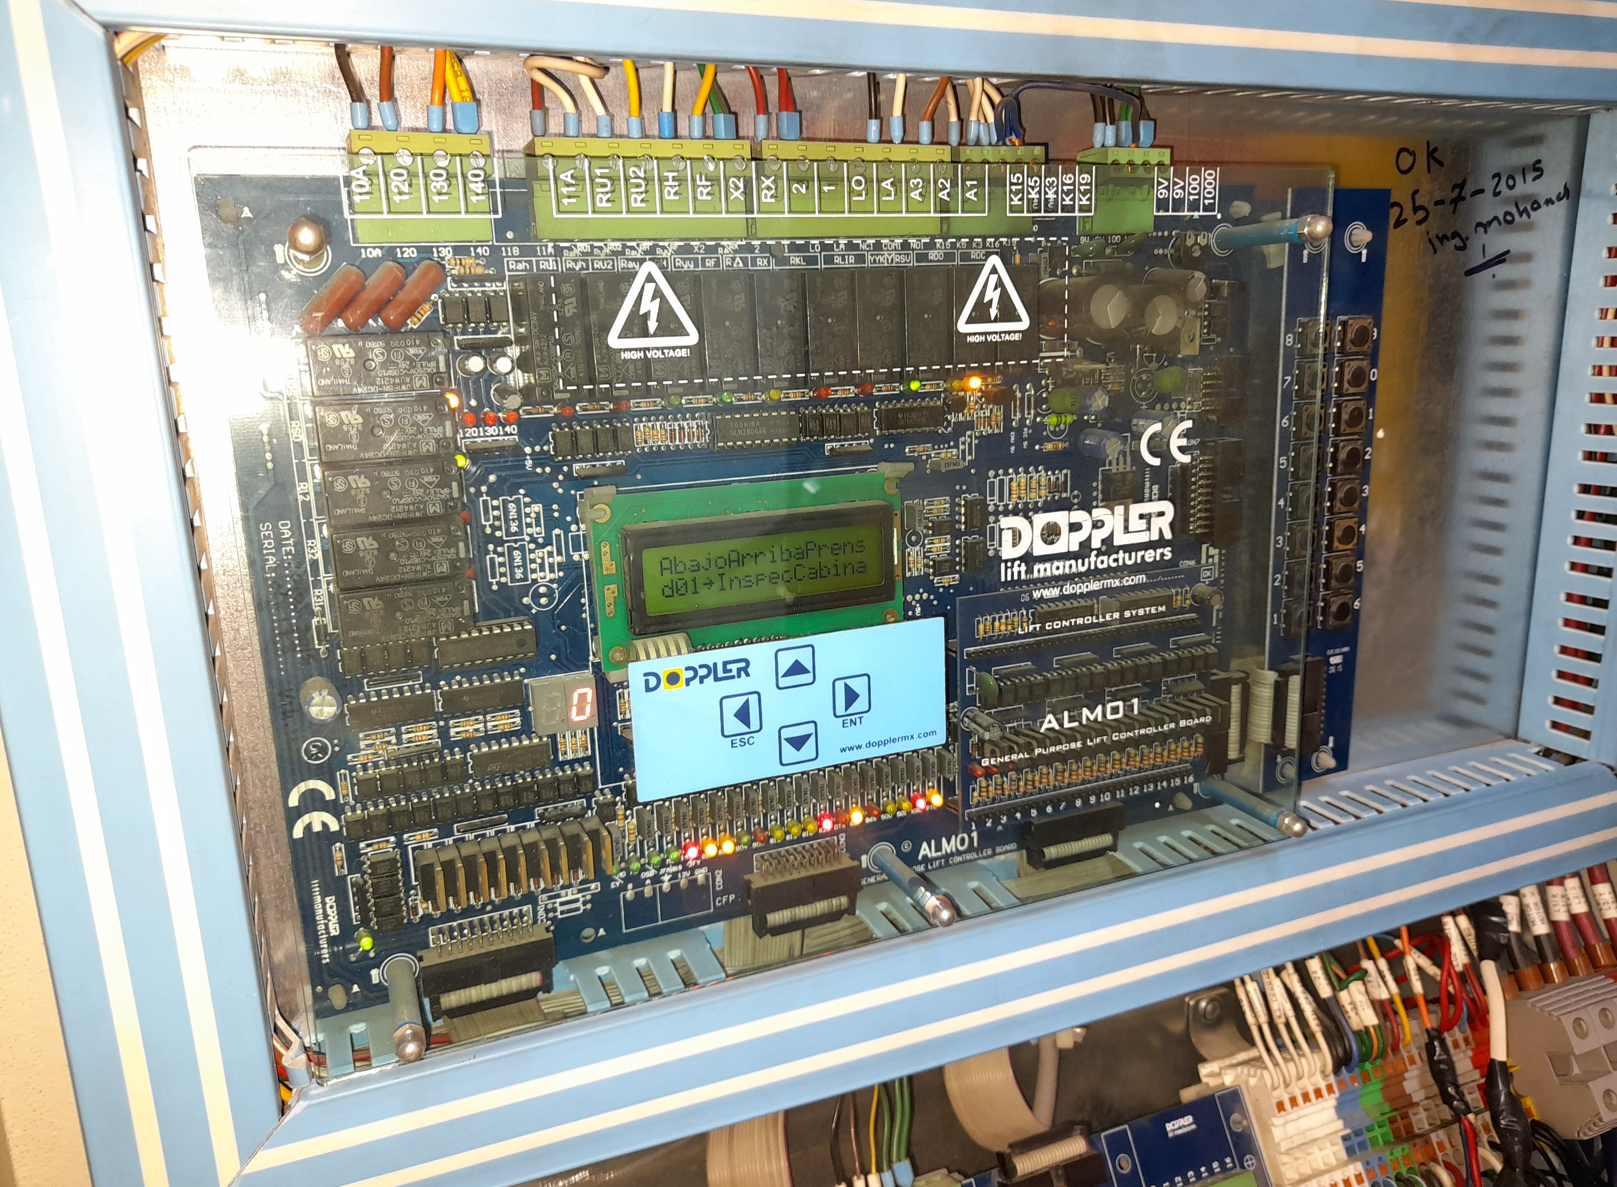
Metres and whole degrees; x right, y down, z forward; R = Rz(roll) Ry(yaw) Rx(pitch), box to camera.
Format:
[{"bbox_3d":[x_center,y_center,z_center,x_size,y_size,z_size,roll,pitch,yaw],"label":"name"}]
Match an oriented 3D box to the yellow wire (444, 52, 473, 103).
[{"bbox_3d":[-0.078,-0.115,0.260,0.005,0.011,0.003,-15,16,-20],"label":"yellow wire"}]

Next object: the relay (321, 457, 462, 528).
[{"bbox_3d":[-0.095,-0.024,0.267,0.029,0.013,0.020,-7,12,-22],"label":"relay"}]

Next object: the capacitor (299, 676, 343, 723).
[{"bbox_3d":[-0.116,0.026,0.278,0.008,0.008,0.012,-9,13,-27],"label":"capacitor"}]

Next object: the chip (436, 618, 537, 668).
[{"bbox_3d":[-0.081,0.013,0.294,0.023,0.008,0.004,-7,13,-21],"label":"chip"}]

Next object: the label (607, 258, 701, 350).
[{"bbox_3d":[-0.035,-0.064,0.263,0.021,0.021,0.001,-7,12,-22],"label":"label"}]

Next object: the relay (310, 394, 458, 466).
[{"bbox_3d":[-0.097,-0.038,0.269,0.029,0.013,0.020,-7,13,-21],"label":"relay"}]

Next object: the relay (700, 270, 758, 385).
[{"bbox_3d":[-0.023,-0.064,0.290,0.013,0.029,0.020,-7,12,-22],"label":"relay"}]

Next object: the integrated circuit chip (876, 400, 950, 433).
[{"bbox_3d":[0.028,-0.049,0.323,0.020,0.008,0.005,-7,12,-22],"label":"integrated circuit chip"}]

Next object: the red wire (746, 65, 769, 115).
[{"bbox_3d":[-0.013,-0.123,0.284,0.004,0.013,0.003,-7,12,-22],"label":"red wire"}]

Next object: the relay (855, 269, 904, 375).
[{"bbox_3d":[0.014,-0.070,0.309,0.013,0.029,0.020,-7,13,-21],"label":"relay"}]

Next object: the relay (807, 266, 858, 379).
[{"bbox_3d":[0.002,-0.068,0.300,0.013,0.029,0.020,-7,12,-22],"label":"relay"}]

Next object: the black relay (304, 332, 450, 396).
[{"bbox_3d":[-0.098,-0.052,0.266,0.029,0.013,0.020,-7,13,-21],"label":"black relay"}]

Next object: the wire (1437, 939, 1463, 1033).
[{"bbox_3d":[0.219,0.134,0.398,0.007,0.032,0.006,-7,13,-21],"label":"wire"}]

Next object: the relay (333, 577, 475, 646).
[{"bbox_3d":[-0.093,0.003,0.272,0.029,0.013,0.020,-7,12,-22],"label":"relay"}]

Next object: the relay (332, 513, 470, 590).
[{"bbox_3d":[-0.096,-0.010,0.275,0.029,0.013,0.020,-7,13,-21],"label":"relay"}]

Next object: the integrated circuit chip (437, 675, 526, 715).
[{"bbox_3d":[-0.082,0.026,0.296,0.020,0.008,0.004,-7,13,-21],"label":"integrated circuit chip"}]

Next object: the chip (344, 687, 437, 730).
[{"bbox_3d":[-0.103,0.029,0.288,0.020,0.008,0.004,-7,13,-21],"label":"chip"}]

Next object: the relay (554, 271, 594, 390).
[{"bbox_3d":[-0.061,-0.061,0.279,0.013,0.029,0.020,-7,13,-21],"label":"relay"}]

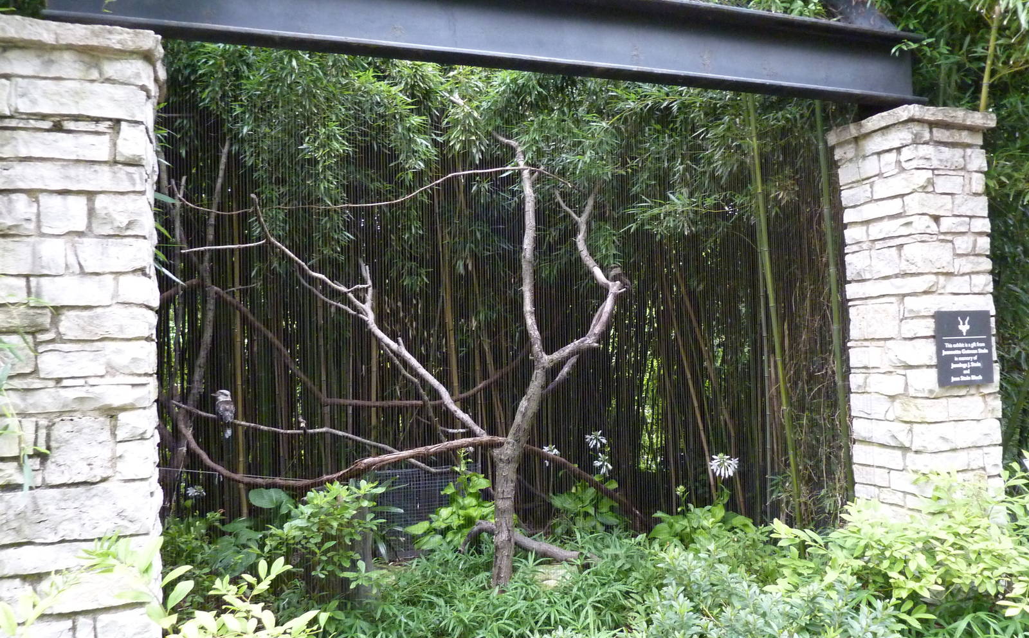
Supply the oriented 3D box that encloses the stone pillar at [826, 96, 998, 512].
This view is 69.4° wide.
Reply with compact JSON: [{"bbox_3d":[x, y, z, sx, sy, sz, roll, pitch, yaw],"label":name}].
[{"bbox_3d":[2.717,0.101,4.976,0.708,2.834,0.708,-1,-2,-19],"label":"stone pillar"}]

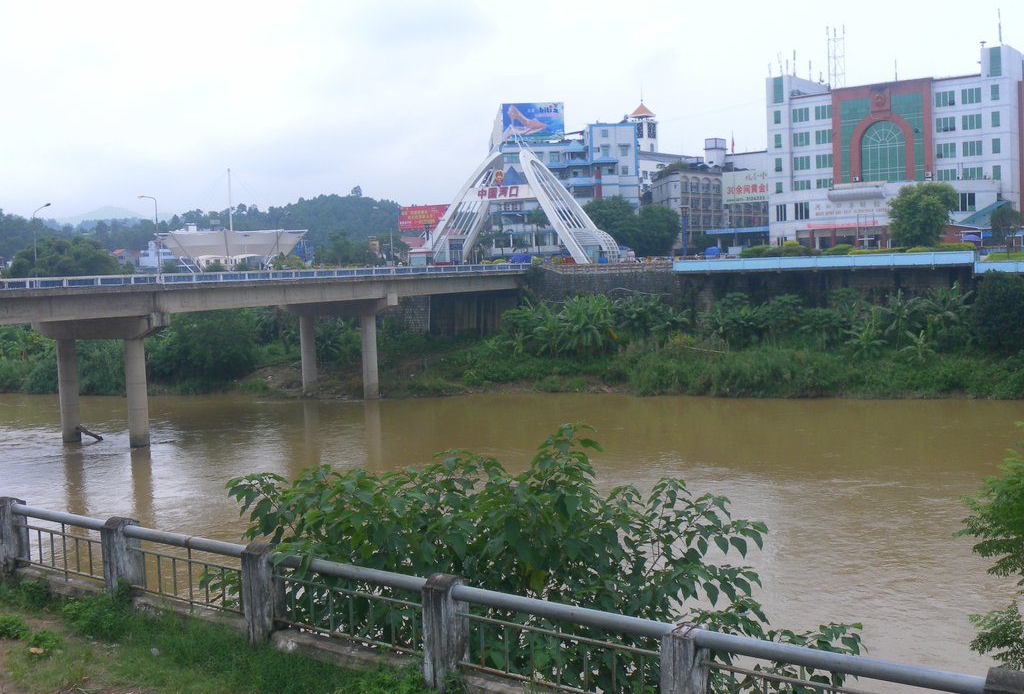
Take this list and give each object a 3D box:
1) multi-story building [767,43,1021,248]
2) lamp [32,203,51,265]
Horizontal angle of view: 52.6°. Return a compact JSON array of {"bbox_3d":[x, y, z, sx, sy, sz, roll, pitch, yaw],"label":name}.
[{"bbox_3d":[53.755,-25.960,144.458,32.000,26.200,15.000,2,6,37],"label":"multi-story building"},{"bbox_3d":[-38.893,-8.448,85.635,2.000,6.850,0.350,1,5,29],"label":"lamp"}]

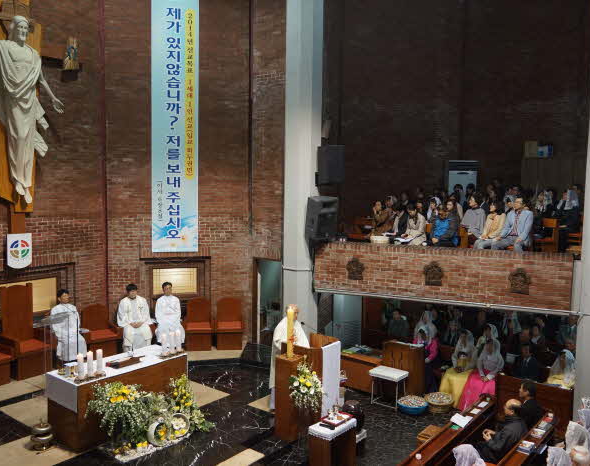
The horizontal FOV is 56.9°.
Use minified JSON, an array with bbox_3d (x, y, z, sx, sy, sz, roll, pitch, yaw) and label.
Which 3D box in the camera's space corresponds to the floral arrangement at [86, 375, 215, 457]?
[{"bbox_3d":[-1.994,2.490,7.643,0.700,0.770,1.550,5,6,38],"label":"floral arrangement"}]

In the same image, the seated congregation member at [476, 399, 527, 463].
[{"bbox_3d":[2.746,2.842,7.425,0.780,1.290,0.520,4,6,39],"label":"seated congregation member"}]

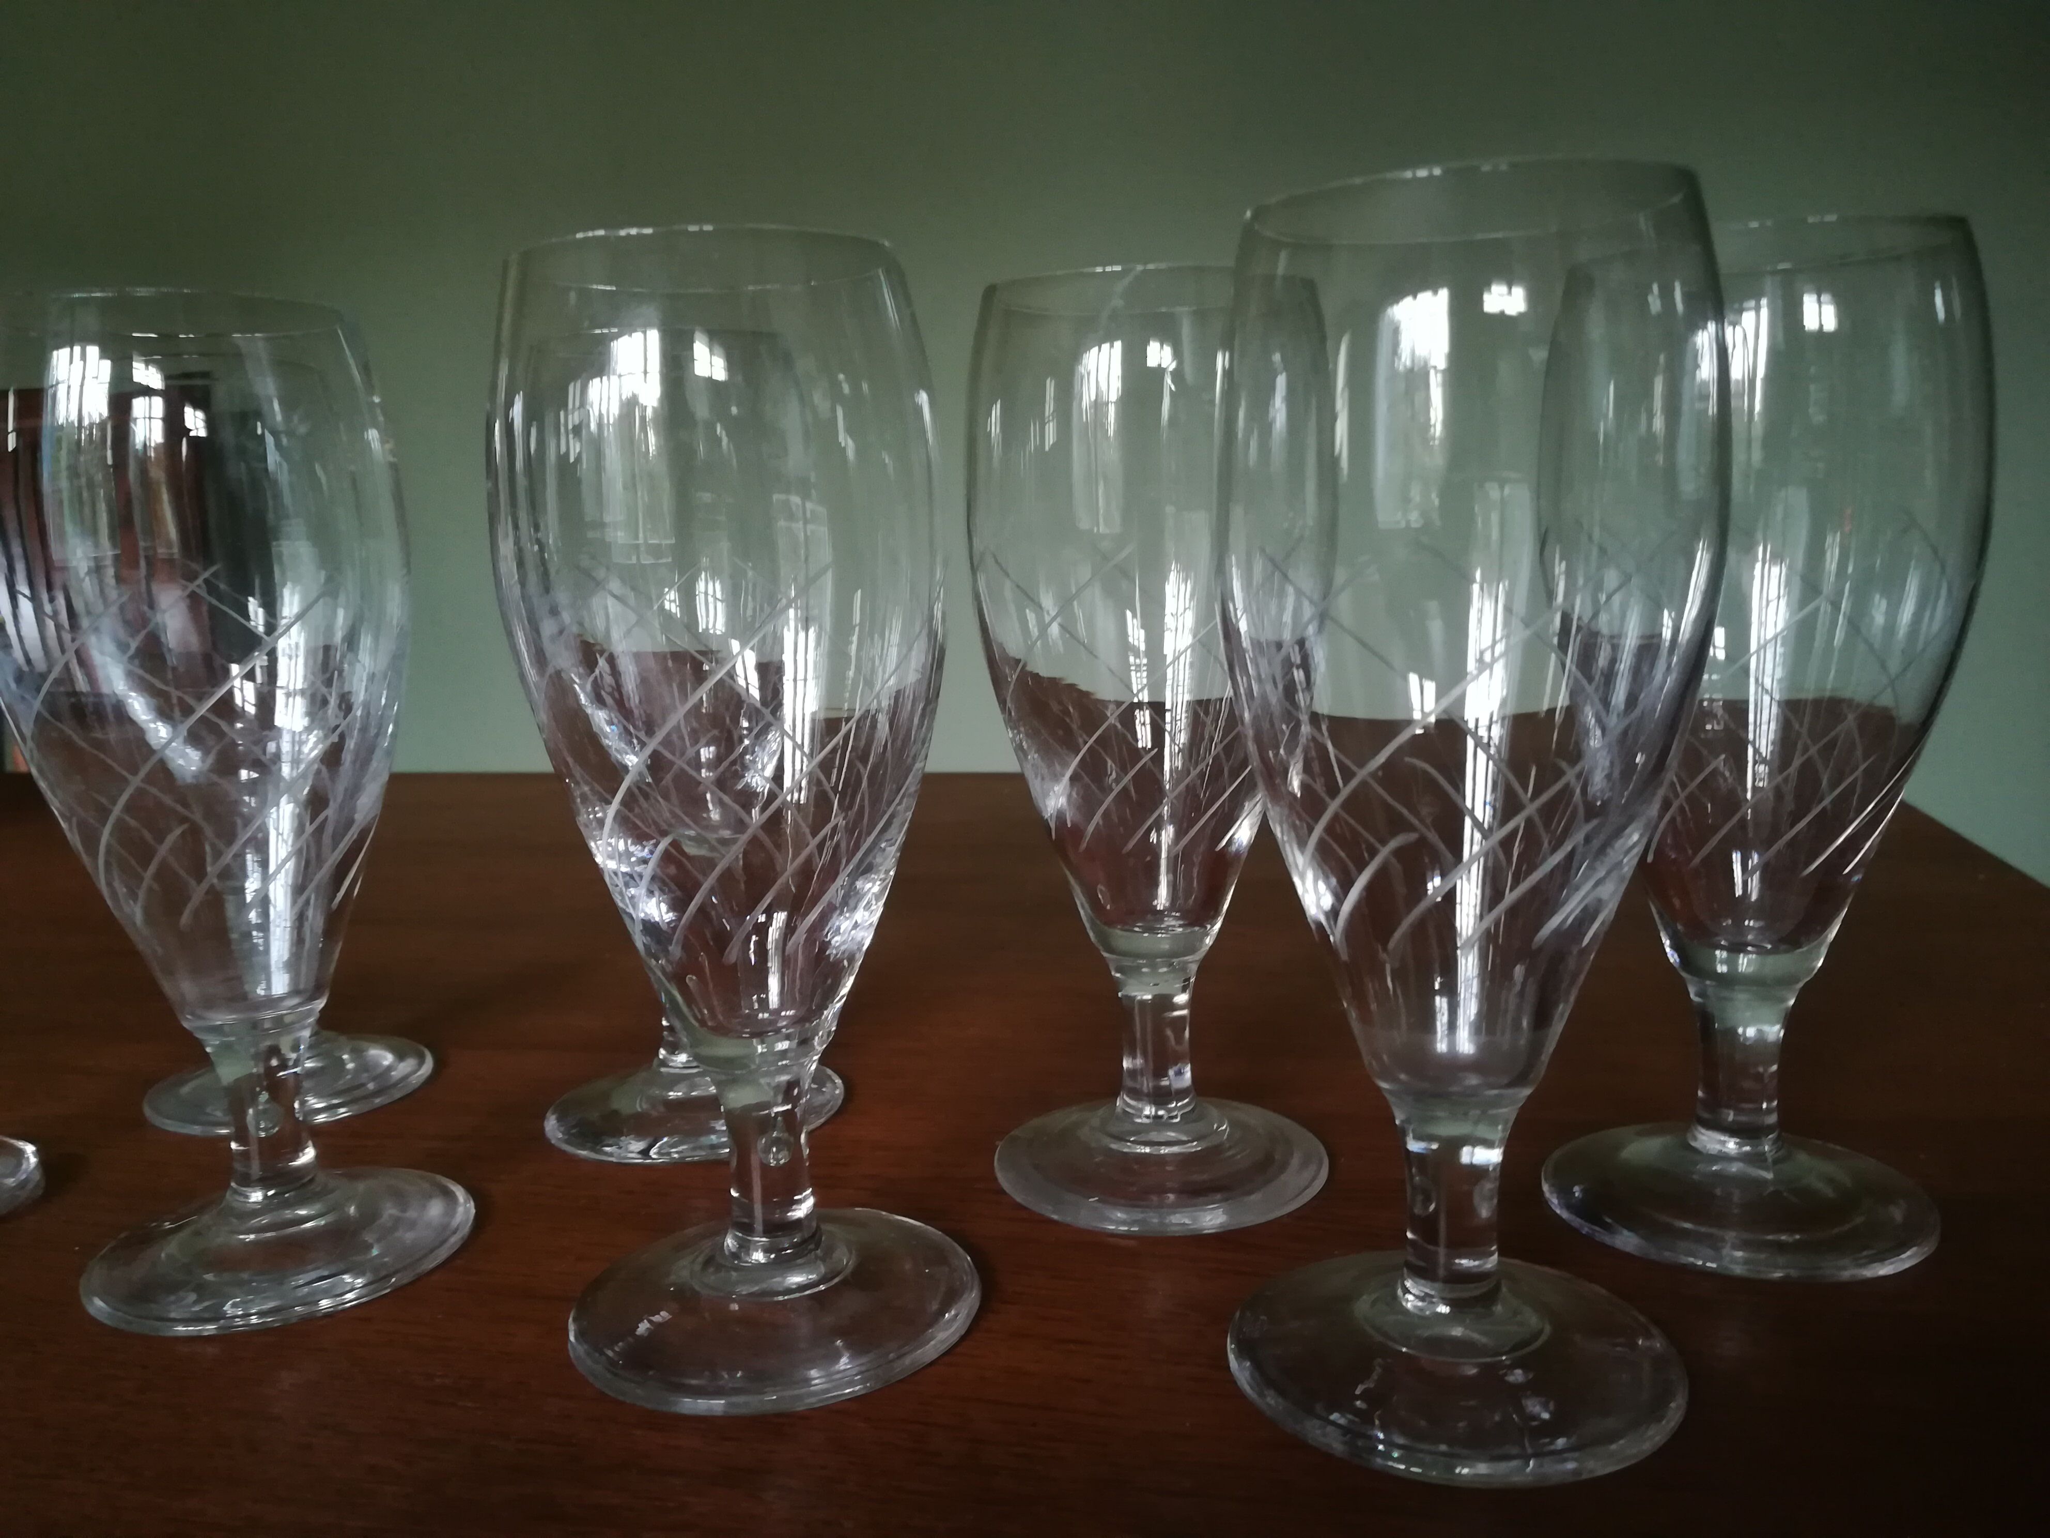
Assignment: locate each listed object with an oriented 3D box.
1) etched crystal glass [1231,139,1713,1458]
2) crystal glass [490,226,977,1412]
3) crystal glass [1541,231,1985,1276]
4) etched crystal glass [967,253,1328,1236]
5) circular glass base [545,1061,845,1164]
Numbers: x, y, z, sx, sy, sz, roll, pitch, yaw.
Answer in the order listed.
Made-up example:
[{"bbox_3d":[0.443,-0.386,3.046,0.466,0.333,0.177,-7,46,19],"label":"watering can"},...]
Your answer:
[{"bbox_3d":[0.063,0.007,0.224,0.068,0.170,0.068,-2,10,0],"label":"etched crystal glass"},{"bbox_3d":[-0.045,0.007,0.246,0.068,0.170,0.068,-2,10,0],"label":"crystal glass"},{"bbox_3d":[0.128,-0.004,0.273,0.068,0.170,0.068,-2,10,0],"label":"crystal glass"},{"bbox_3d":[0.025,-0.004,0.297,0.068,0.170,0.068,-2,10,0],"label":"etched crystal glass"},{"bbox_3d":[-0.074,0.072,0.349,0.067,0.011,0.067,-2,10,0],"label":"circular glass base"}]

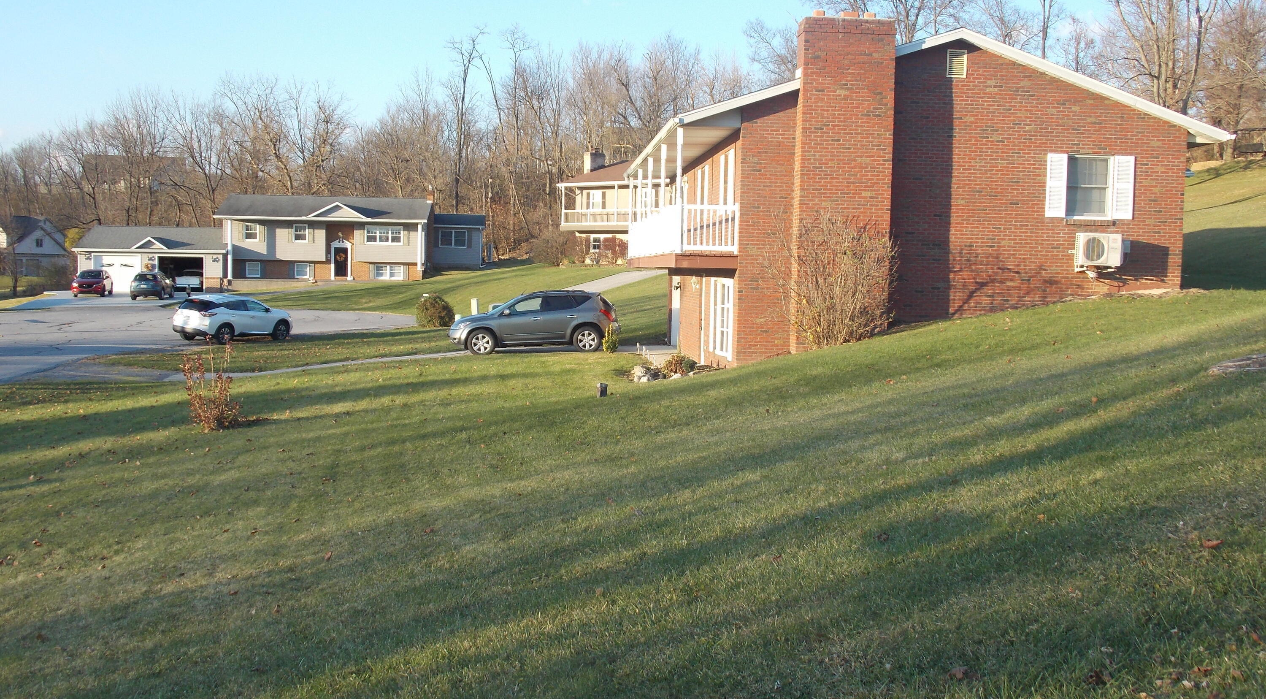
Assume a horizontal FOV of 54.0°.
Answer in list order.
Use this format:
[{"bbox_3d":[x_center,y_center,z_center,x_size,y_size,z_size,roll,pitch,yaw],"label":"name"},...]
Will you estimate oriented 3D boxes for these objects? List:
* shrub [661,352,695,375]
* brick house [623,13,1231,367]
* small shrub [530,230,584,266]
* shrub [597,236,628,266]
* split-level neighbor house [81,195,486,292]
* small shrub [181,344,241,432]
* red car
[{"bbox_3d":[0.937,0.295,25.600,0.700,0.500,0.680,1,4,-4],"label":"shrub"},{"bbox_3d":[5.531,-3.049,29.243,10.668,6.912,13.050,1,4,-4],"label":"brick house"},{"bbox_3d":[-4.747,-6.349,77.500,3.300,2.200,2.800,1,4,-4],"label":"small shrub"},{"bbox_3d":[-1.264,-6.134,77.500,1.850,1.800,1.750,1,4,-4],"label":"shrub"},{"bbox_3d":[-24.442,-7.658,89.906,27.539,7.029,10.400,1,4,-4],"label":"split-level neighbor house"},{"bbox_3d":[-6.859,0.627,20.219,1.000,1.450,1.000,1,4,-4],"label":"small shrub"},{"bbox_3d":[-34.341,-4.223,79.000,1.860,1.670,4.550,0,4,-14],"label":"red car"}]

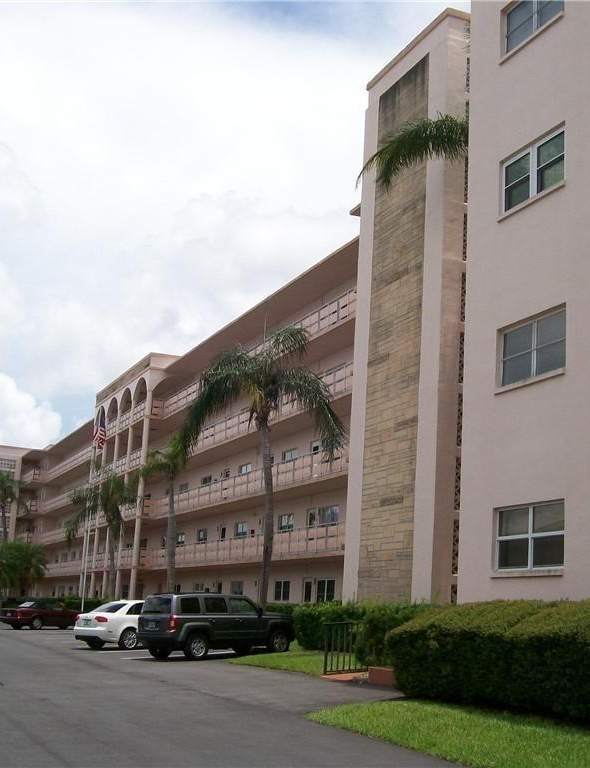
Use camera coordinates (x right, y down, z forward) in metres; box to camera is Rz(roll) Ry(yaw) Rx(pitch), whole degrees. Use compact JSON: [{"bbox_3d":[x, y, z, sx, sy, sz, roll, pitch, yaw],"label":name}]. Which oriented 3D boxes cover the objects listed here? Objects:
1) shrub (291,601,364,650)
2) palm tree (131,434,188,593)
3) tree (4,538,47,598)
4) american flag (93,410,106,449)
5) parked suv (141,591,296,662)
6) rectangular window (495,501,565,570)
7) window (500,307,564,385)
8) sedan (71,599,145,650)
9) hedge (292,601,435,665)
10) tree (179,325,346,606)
[{"bbox_3d":[1.038,7.515,33.000,1.400,1.380,2.500,9,-14,-24],"label":"shrub"},{"bbox_3d":[-5.405,6.623,45.500,3.000,8.900,3.000,3,-13,1],"label":"palm tree"},{"bbox_3d":[-16.190,11.807,63.773,2.900,4.900,2.900,8,-14,-22],"label":"tree"},{"bbox_3d":[-11.293,2.606,61.525,0.680,2.150,0.350,6,-13,-10],"label":"american flag"},{"bbox_3d":[-1.985,6.695,29.225,4.410,1.660,1.770,13,-16,-39],"label":"parked suv"},{"bbox_3d":[3.292,2.154,14.995,0.120,0.900,1.580,8,-14,-22],"label":"rectangular window"},{"bbox_3d":[3.461,-0.503,15.552,0.120,0.900,1.580,8,-14,-22],"label":"window"},{"bbox_3d":[-4.850,7.780,34.258,1.780,1.430,4.580,-9,-17,42],"label":"sedan"},{"bbox_3d":[1.833,6.940,29.800,1.500,1.420,6.300,9,-14,-24],"label":"hedge"},{"bbox_3d":[-1.074,3.562,36.300,5.500,11.000,5.400,3,-13,1],"label":"tree"}]

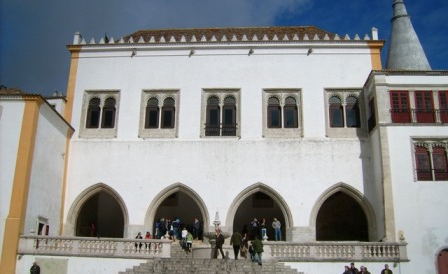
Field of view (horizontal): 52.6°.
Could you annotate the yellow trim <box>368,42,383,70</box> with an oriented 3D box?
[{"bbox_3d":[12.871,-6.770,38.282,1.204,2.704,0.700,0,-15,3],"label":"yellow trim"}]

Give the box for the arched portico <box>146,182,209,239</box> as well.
[{"bbox_3d":[-3.467,5.850,34.946,4.907,4.560,1.000,0,-16,4],"label":"arched portico"}]

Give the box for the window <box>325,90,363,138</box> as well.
[{"bbox_3d":[9.816,-1.903,36.524,3.228,4.101,0.400,0,-15,4],"label":"window"}]

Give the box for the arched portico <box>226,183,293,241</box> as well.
[{"bbox_3d":[2.803,5.952,35.850,5.164,4.513,1.000,0,-15,3],"label":"arched portico"}]

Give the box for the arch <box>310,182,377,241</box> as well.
[{"bbox_3d":[8.815,5.793,34.076,4.907,4.610,1.000,0,-16,4],"label":"arch"}]

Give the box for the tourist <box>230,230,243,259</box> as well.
[{"bbox_3d":[0.755,6.461,27.159,0.600,1.740,0.420,0,-15,3],"label":"tourist"}]

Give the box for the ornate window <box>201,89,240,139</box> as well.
[{"bbox_3d":[-0.222,-1.930,37.295,3.239,4.187,0.400,0,-15,4],"label":"ornate window"}]

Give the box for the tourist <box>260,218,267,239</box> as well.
[{"bbox_3d":[3.127,7.253,35.320,0.450,1.670,0.350,-5,-16,20],"label":"tourist"}]

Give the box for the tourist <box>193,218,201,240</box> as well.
[{"bbox_3d":[-2.132,7.233,35.500,0.550,1.693,0.380,-4,-16,19],"label":"tourist"}]

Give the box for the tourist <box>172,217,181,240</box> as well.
[{"bbox_3d":[-3.738,7.233,35.500,0.420,1.693,0.550,-3,-16,14],"label":"tourist"}]

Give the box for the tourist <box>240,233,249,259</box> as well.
[{"bbox_3d":[1.352,7.177,29.836,0.500,1.620,0.420,-14,-21,43],"label":"tourist"}]

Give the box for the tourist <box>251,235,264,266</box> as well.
[{"bbox_3d":[2.117,7.100,28.200,0.580,1.781,0.500,3,-15,-8],"label":"tourist"}]

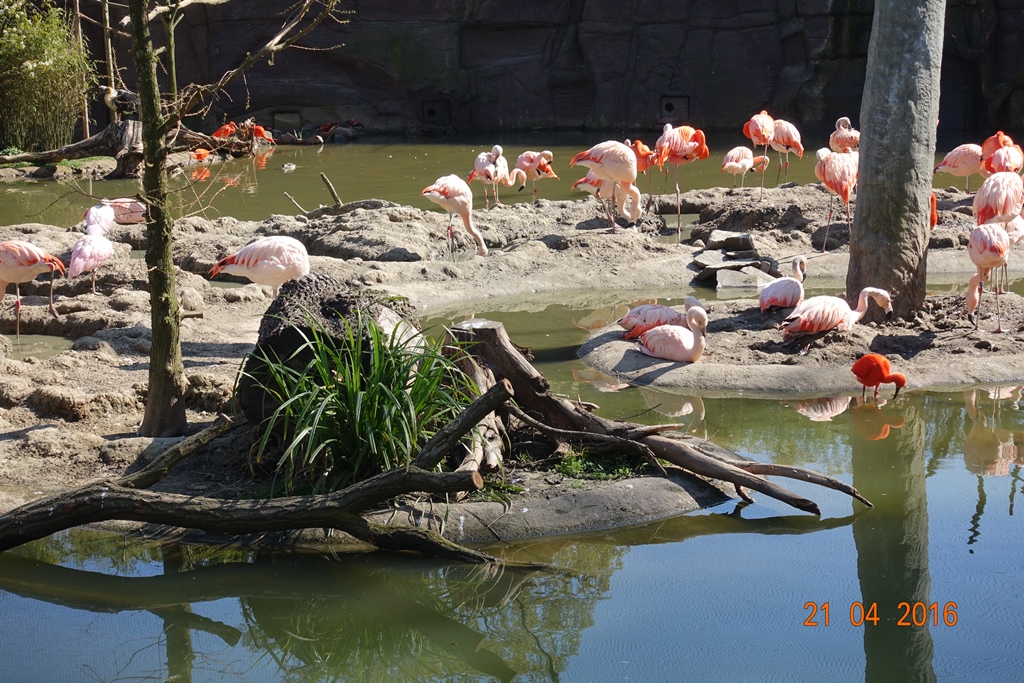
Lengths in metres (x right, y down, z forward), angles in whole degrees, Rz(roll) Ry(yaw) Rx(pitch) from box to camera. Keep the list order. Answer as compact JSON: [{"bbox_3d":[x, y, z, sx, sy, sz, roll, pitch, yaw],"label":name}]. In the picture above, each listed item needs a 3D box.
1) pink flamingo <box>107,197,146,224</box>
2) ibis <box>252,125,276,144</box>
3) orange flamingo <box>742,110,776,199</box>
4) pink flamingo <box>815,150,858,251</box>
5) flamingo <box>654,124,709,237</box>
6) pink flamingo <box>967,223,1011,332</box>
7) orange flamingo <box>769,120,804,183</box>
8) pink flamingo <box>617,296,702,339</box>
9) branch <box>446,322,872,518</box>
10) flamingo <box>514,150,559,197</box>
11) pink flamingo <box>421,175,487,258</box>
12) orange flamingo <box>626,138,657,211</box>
[{"bbox_3d":[-4.050,-1.355,20.600,0.640,0.290,0.300,-2,11,-5],"label":"pink flamingo"},{"bbox_3d":[-4.023,-3.333,32.300,0.460,0.330,0.190,-2,11,-5],"label":"ibis"},{"bbox_3d":[2.278,-1.719,18.400,0.270,0.820,0.430,-4,11,-17],"label":"orange flamingo"},{"bbox_3d":[2.558,-1.112,15.600,0.290,0.820,0.470,-6,11,-25],"label":"pink flamingo"},{"bbox_3d":[1.404,-1.310,16.400,0.480,0.880,0.290,-5,11,-22],"label":"flamingo"},{"bbox_3d":[3.434,-0.465,14.350,0.300,0.770,0.580,-4,11,-13],"label":"pink flamingo"},{"bbox_3d":[2.723,-1.859,19.900,0.440,0.750,0.260,4,11,26],"label":"orange flamingo"},{"bbox_3d":[0.970,-0.138,13.100,0.540,0.310,0.280,-4,11,-17],"label":"pink flamingo"},{"bbox_3d":[0.697,0.333,9.600,1.950,0.780,0.800,2,11,15],"label":"branch"},{"bbox_3d":[0.291,-1.829,23.200,0.560,0.760,0.300,-6,12,-25],"label":"flamingo"},{"bbox_3d":[-0.552,-1.180,18.800,0.600,0.790,0.280,2,11,15],"label":"pink flamingo"},{"bbox_3d":[1.151,-1.484,17.700,0.420,0.680,0.260,-7,12,-29],"label":"orange flamingo"}]

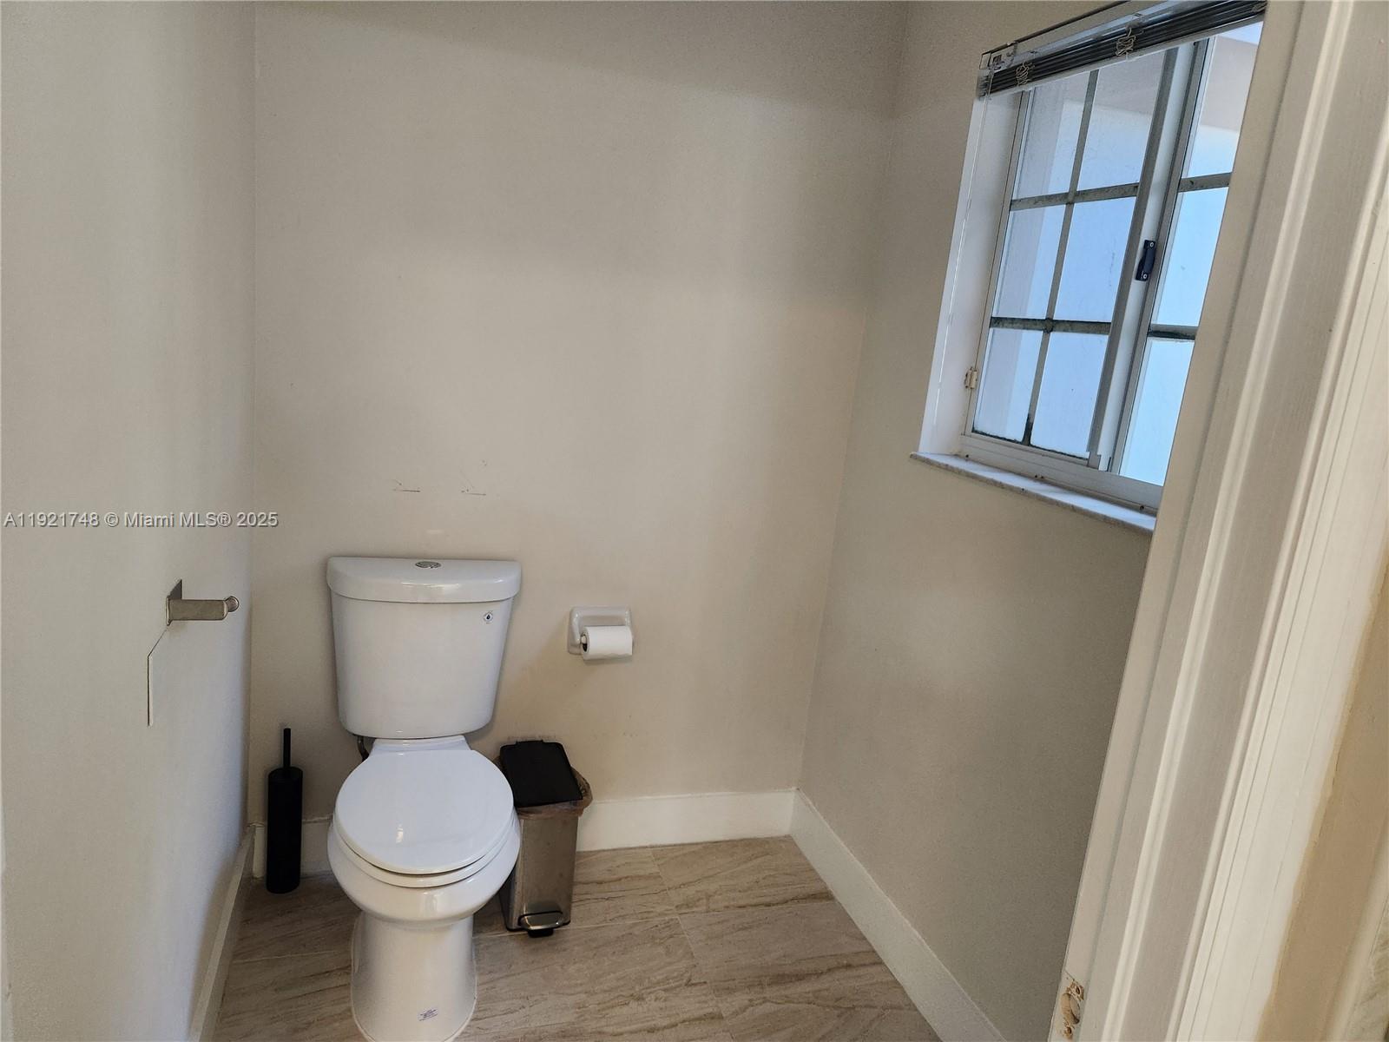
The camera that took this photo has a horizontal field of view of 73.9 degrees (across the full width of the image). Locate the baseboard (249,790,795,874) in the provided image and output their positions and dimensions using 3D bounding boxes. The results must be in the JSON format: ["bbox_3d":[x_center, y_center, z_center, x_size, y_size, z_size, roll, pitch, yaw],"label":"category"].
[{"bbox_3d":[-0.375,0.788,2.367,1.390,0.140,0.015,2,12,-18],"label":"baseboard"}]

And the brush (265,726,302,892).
[{"bbox_3d":[-0.933,0.654,2.102,0.072,0.392,0.072,2,12,-18],"label":"brush"}]

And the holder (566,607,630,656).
[{"bbox_3d":[-0.226,0.280,2.248,0.152,0.122,0.090,2,12,-18],"label":"holder"}]

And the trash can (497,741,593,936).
[{"bbox_3d":[-0.366,0.733,2.165,0.161,0.332,0.302,1,13,-22],"label":"trash can"}]

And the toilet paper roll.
[{"bbox_3d":[-0.209,0.291,2.220,0.106,0.082,0.082,2,12,-18],"label":"toilet paper roll"}]

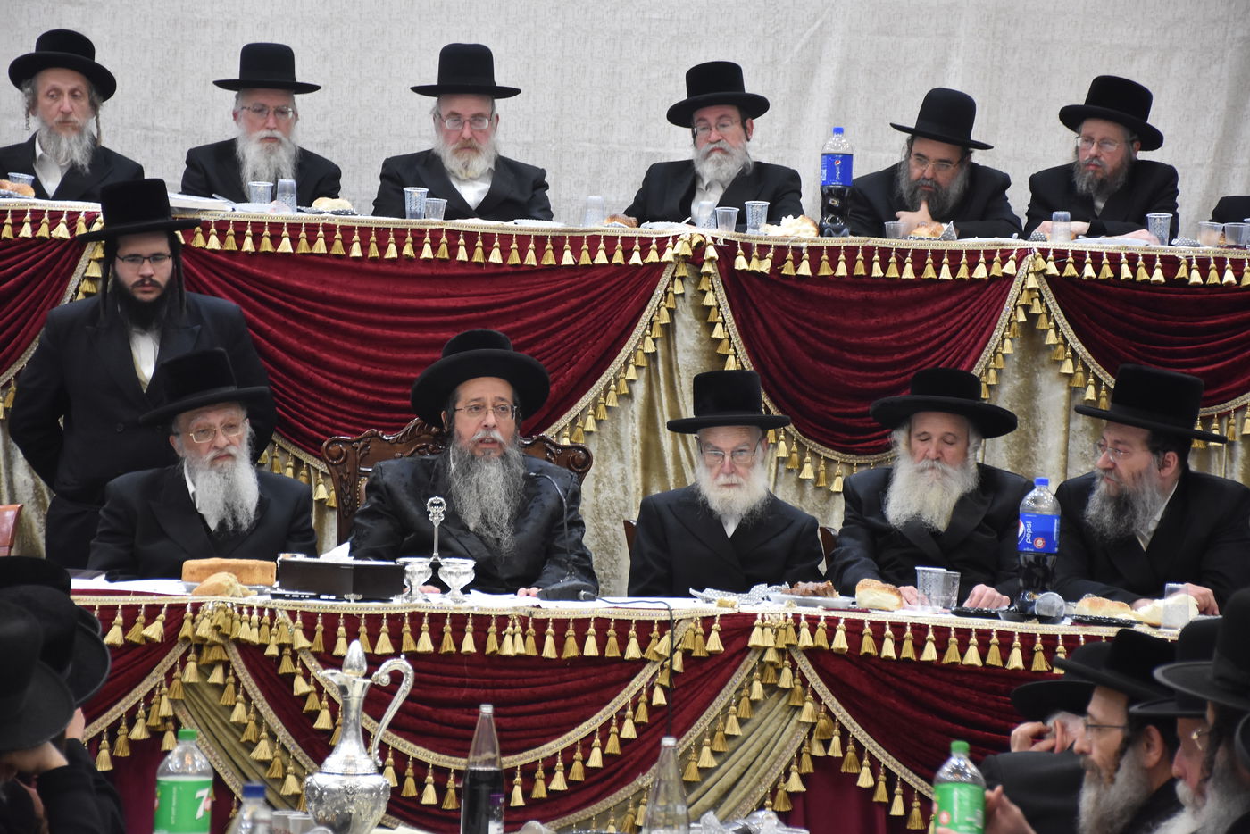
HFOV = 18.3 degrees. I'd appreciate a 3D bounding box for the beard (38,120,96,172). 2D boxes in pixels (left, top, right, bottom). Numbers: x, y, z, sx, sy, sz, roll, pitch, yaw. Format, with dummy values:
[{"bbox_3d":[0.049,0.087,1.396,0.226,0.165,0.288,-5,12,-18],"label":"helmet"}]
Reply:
[{"bbox_3d":[-1.654,-0.803,11.520,0.160,0.155,0.120,2,0,-14],"label":"beard"}]

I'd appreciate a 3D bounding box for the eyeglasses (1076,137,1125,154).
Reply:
[{"bbox_3d":[1.462,-0.832,11.920,0.140,0.043,0.140,5,1,25],"label":"eyeglasses"}]

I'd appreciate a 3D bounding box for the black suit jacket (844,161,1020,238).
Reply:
[{"bbox_3d":[0.945,-0.450,11.820,0.560,0.680,0.480,2,1,6],"label":"black suit jacket"}]

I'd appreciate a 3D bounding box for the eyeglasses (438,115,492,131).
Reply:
[{"bbox_3d":[-0.474,-0.873,11.550,0.150,0.045,0.135,1,6,-2],"label":"eyeglasses"}]

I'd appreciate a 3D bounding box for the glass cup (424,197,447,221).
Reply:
[{"bbox_3d":[-0.550,-0.594,11.300,0.067,0.073,0.067,2,1,0],"label":"glass cup"}]

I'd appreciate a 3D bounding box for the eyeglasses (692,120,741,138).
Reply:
[{"bbox_3d":[0.283,-0.838,11.320,0.138,0.040,0.140,-6,0,25],"label":"eyeglasses"}]

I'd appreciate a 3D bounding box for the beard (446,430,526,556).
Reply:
[{"bbox_3d":[-0.331,0.181,9.280,0.180,0.300,0.150,2,-1,-5],"label":"beard"}]

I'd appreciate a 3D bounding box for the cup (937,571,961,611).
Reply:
[{"bbox_3d":[0.746,0.405,9.000,0.070,0.095,0.070,2,0,0],"label":"cup"}]

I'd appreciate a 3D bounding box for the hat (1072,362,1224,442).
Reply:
[{"bbox_3d":[1.220,-0.037,8.920,0.360,0.128,0.325,13,0,-25],"label":"hat"}]

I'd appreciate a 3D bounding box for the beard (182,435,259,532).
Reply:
[{"bbox_3d":[-0.961,0.159,9.300,0.175,0.235,0.150,3,-2,-14],"label":"beard"}]

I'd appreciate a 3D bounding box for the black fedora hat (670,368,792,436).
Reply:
[{"bbox_3d":[0.246,-0.036,9.300,0.295,0.145,0.335,-3,-5,3],"label":"black fedora hat"}]

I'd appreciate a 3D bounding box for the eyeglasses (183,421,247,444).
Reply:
[{"bbox_3d":[-0.989,0.034,9.250,0.140,0.042,0.140,-12,0,-25],"label":"eyeglasses"}]

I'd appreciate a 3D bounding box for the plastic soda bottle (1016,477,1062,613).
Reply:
[{"bbox_3d":[0.953,0.298,8.950,0.095,0.313,0.095,2,-1,0],"label":"plastic soda bottle"}]

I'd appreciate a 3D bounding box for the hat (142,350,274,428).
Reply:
[{"bbox_3d":[-1.050,-0.081,9.650,0.335,0.145,0.360,-14,4,-16],"label":"hat"}]

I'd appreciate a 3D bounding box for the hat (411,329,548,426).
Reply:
[{"bbox_3d":[-0.354,-0.114,9.520,0.335,0.135,0.355,-2,-27,-1],"label":"hat"}]

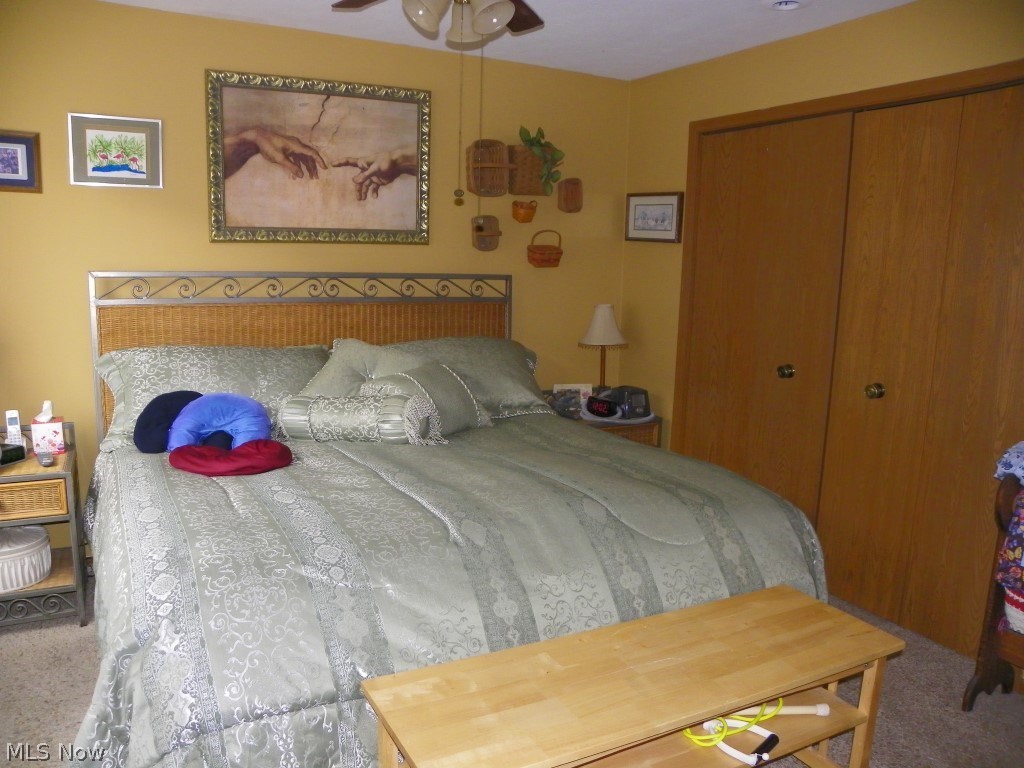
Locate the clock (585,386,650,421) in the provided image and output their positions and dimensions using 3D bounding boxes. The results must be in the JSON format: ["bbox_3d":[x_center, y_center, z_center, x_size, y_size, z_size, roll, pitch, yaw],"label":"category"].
[{"bbox_3d":[0.562,0.096,4.138,0.300,0.150,0.200,0,10,-5],"label":"clock"}]

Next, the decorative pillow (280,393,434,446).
[{"bbox_3d":[-0.606,0.147,3.095,0.560,0.195,0.195,2,10,5],"label":"decorative pillow"}]

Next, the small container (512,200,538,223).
[{"bbox_3d":[0.066,-0.914,4.079,0.125,0.110,0.090,-5,12,-30],"label":"small container"}]

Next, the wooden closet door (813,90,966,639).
[{"bbox_3d":[1.504,-0.065,3.127,0.040,2.045,0.450,-5,12,-30],"label":"wooden closet door"}]

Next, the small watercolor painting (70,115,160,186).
[{"bbox_3d":[-1.609,-0.944,3.139,0.340,0.275,0.020,-5,12,-30],"label":"small watercolor painting"}]

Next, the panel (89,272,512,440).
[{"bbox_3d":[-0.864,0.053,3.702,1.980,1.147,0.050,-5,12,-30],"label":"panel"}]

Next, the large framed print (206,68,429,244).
[{"bbox_3d":[-0.838,-1.000,3.498,1.020,0.710,0.045,-4,11,-29],"label":"large framed print"}]

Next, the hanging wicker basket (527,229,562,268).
[{"bbox_3d":[0.181,-0.719,4.103,0.165,0.200,0.110,-4,11,-29],"label":"hanging wicker basket"}]

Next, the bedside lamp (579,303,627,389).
[{"bbox_3d":[0.493,-0.148,4.158,0.275,0.570,0.275,1,10,0],"label":"bedside lamp"}]

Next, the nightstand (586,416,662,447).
[{"bbox_3d":[0.426,0.404,4.180,0.510,0.700,0.510,-4,11,-29],"label":"nightstand"}]

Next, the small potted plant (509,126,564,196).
[{"bbox_3d":[0.137,-1.164,4.038,0.290,0.325,0.160,-5,12,-30],"label":"small potted plant"}]

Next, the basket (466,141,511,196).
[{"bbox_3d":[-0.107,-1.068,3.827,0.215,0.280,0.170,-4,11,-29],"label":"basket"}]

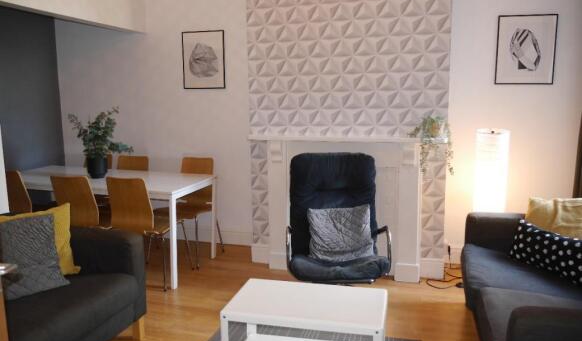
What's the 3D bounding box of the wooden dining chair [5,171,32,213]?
[{"bbox_3d":[-2.183,0.382,3.961,0.450,0.850,0.540,3,10,15],"label":"wooden dining chair"}]

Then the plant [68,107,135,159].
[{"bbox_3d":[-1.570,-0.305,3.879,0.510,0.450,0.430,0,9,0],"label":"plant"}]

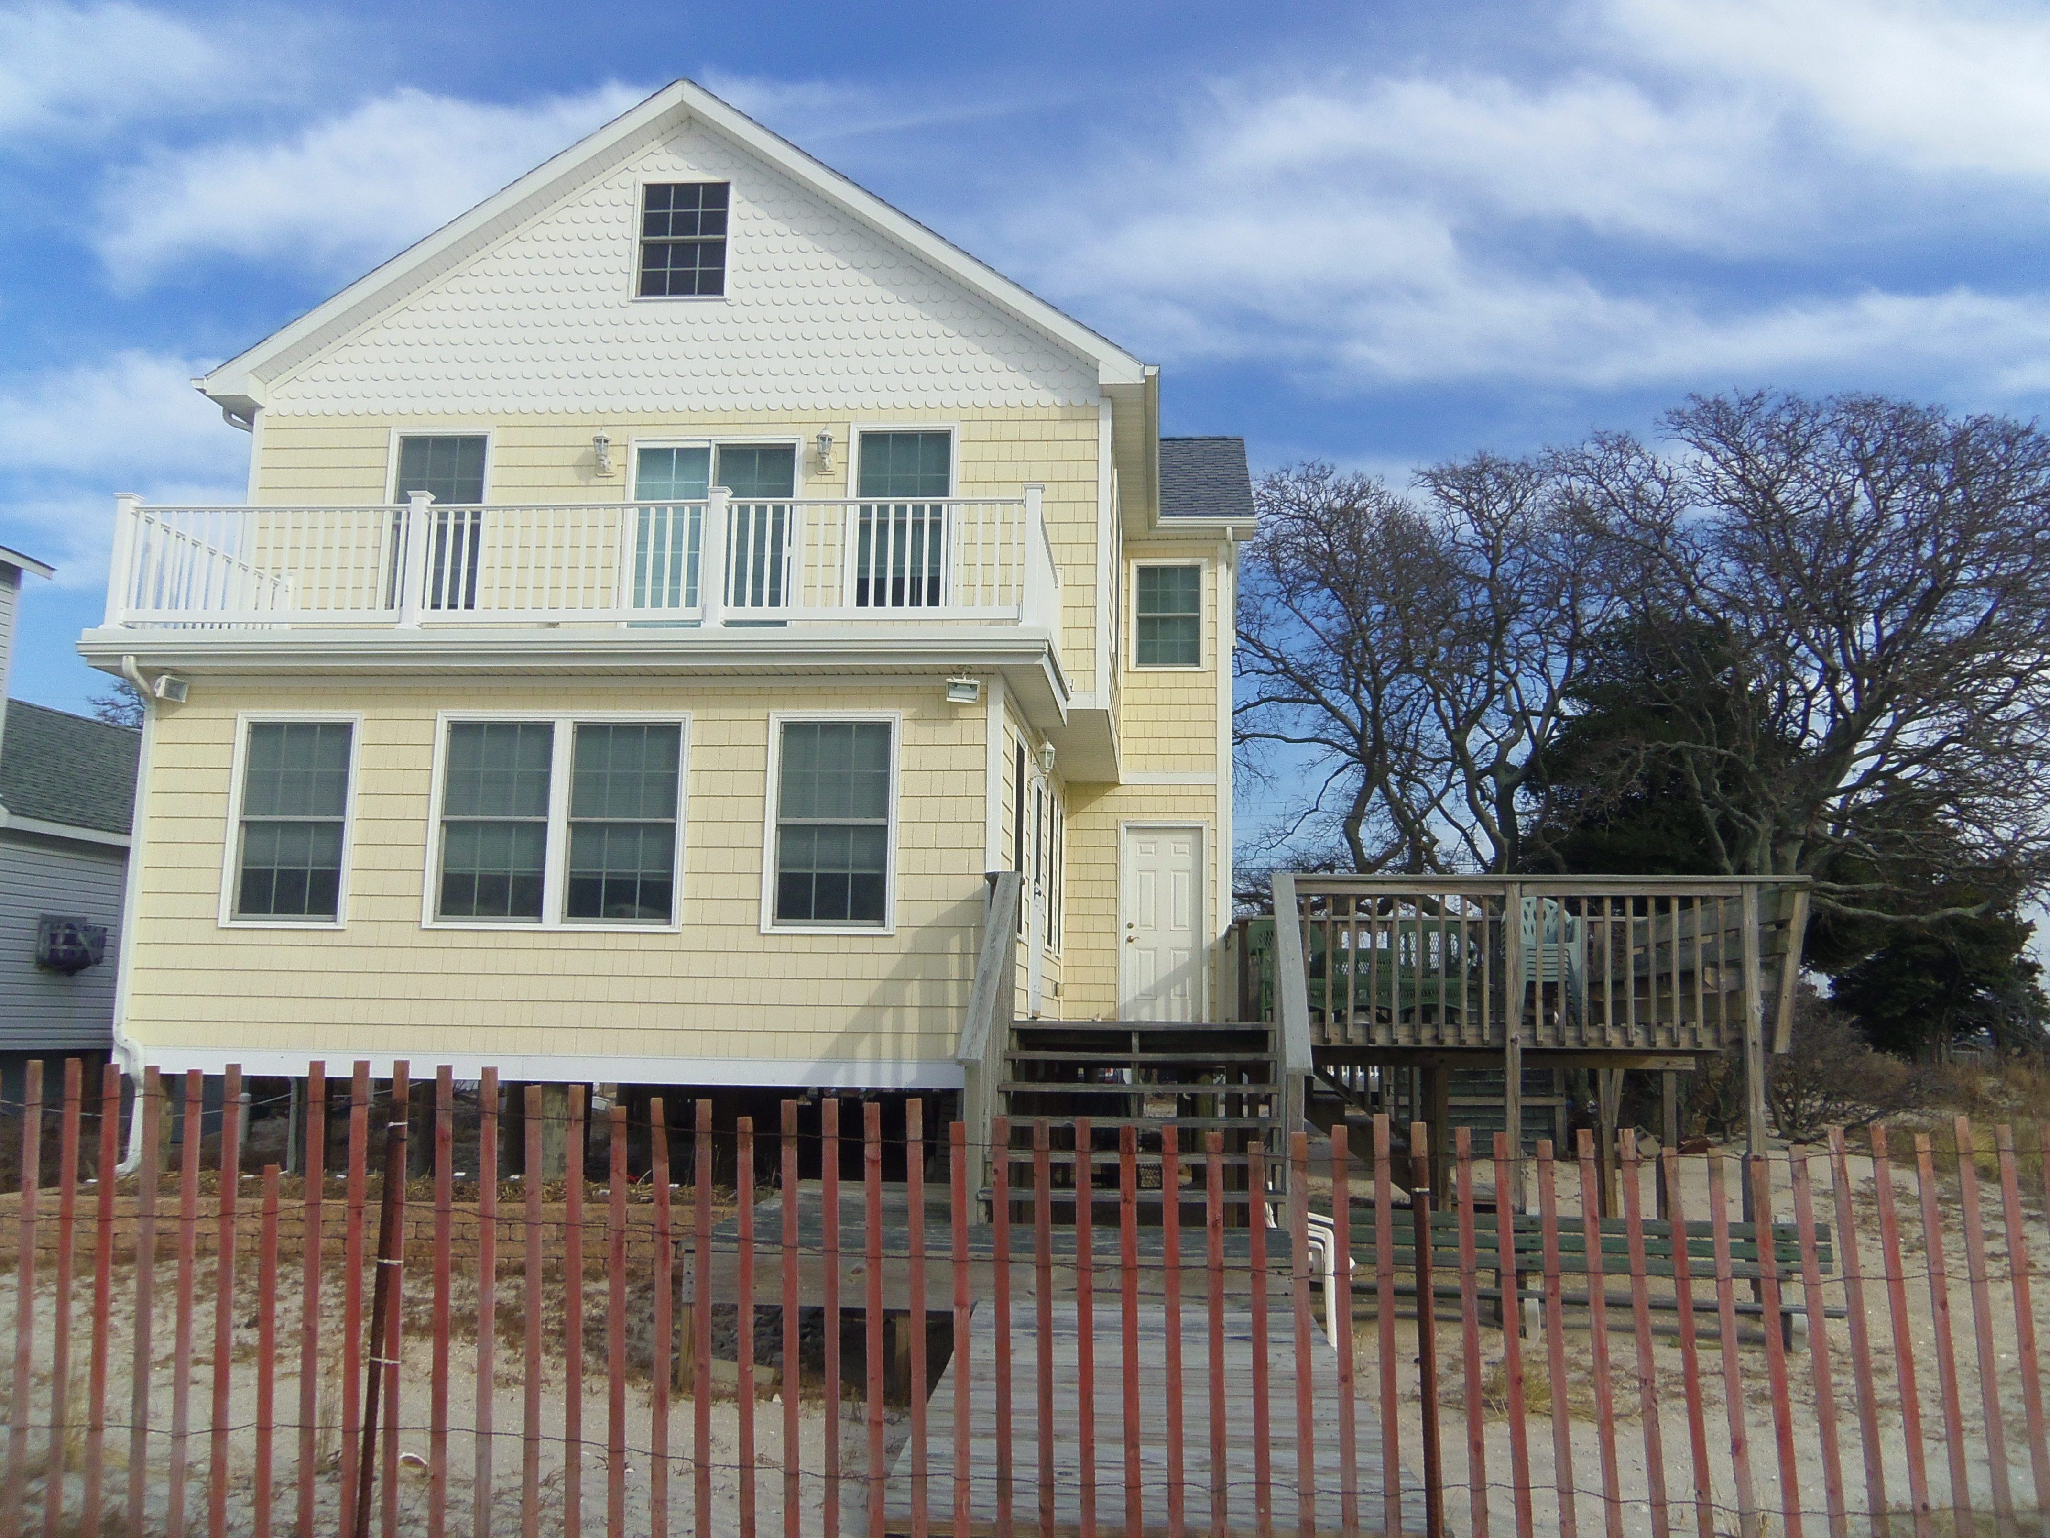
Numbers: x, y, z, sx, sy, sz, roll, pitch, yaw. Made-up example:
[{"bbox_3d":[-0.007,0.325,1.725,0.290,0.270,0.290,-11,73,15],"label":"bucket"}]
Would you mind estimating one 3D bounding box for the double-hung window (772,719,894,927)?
[{"bbox_3d":[-1.320,0.378,11.416,0.792,1.445,0.100,0,-8,5],"label":"double-hung window"}]

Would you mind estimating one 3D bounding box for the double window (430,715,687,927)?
[{"bbox_3d":[-3.248,0.356,11.520,1.820,1.510,0.120,0,-9,4],"label":"double window"}]

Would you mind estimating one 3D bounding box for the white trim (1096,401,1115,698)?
[{"bbox_3d":[0.670,-1.805,13.670,0.126,2.529,0.130,0,-8,5],"label":"white trim"}]

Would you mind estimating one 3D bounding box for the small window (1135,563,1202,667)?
[{"bbox_3d":[1.535,-1.631,17.633,0.720,1.120,0.100,0,-9,4],"label":"small window"}]

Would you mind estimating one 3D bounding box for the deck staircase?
[{"bbox_3d":[0.653,2.002,9.620,1.655,1.043,1.550,0,-8,5],"label":"deck staircase"}]

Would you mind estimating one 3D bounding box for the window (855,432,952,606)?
[{"bbox_3d":[-1.014,-2.083,13.820,0.798,1.544,0.100,0,-8,5],"label":"window"}]

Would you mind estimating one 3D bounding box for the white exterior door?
[{"bbox_3d":[1.437,1.605,17.120,0.850,2.060,0.110,0,-9,4],"label":"white exterior door"}]

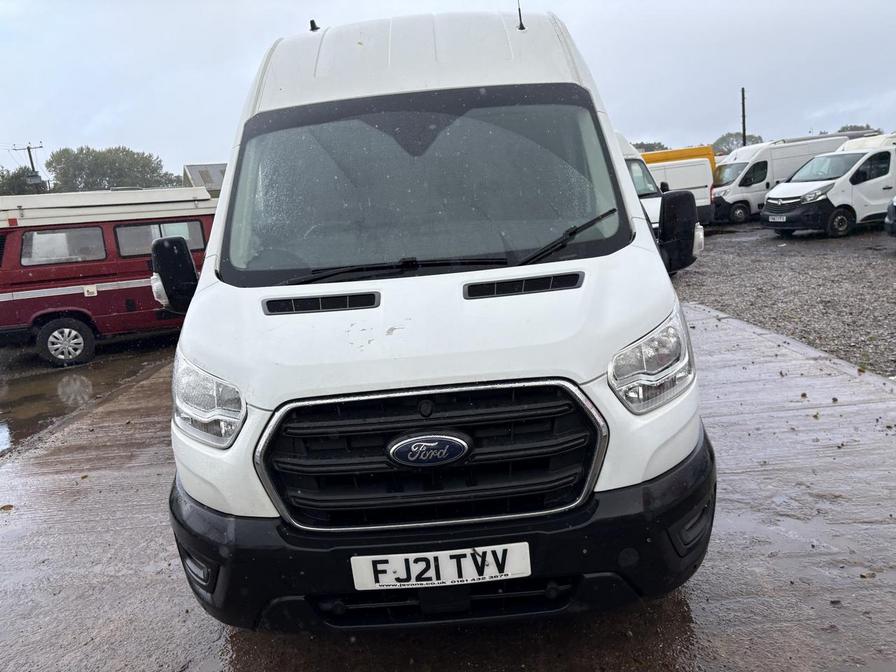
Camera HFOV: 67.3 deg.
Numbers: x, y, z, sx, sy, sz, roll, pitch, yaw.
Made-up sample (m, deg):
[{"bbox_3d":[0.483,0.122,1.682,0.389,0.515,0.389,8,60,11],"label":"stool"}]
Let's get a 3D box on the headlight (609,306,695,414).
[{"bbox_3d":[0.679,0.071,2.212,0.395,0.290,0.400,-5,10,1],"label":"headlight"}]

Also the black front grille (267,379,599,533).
[{"bbox_3d":[-0.047,0.341,1.994,1.080,0.415,0.140,-5,10,1],"label":"black front grille"}]

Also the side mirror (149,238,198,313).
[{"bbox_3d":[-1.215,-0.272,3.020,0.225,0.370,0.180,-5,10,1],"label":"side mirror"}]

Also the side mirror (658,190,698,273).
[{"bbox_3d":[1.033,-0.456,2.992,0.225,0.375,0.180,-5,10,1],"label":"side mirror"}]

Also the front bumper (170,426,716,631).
[{"bbox_3d":[-0.017,0.667,2.250,2.000,0.450,0.570,-5,10,1],"label":"front bumper"}]

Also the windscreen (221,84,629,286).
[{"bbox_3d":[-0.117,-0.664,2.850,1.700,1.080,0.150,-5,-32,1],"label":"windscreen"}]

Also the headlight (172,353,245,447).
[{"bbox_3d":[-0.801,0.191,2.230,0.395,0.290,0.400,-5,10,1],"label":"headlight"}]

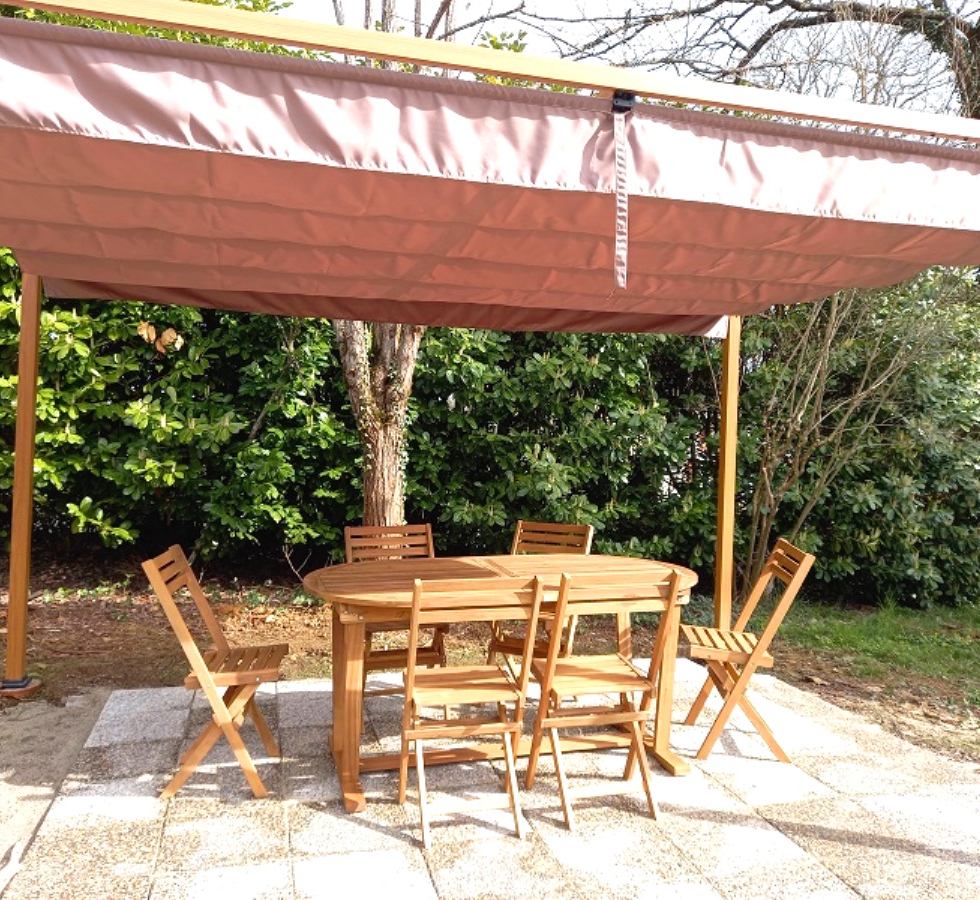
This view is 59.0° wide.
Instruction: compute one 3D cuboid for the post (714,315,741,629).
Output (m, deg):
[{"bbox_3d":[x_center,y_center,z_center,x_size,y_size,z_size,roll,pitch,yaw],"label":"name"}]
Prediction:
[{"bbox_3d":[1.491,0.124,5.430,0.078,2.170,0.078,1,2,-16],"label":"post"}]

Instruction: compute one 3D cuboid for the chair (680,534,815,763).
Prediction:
[{"bbox_3d":[1.065,0.823,3.694,0.462,0.870,0.415,1,2,5],"label":"chair"}]

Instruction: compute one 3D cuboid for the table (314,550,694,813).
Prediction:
[{"bbox_3d":[0.050,0.879,3.540,1.586,0.745,0.934,0,2,-16],"label":"table"}]

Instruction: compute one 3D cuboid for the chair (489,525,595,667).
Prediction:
[{"bbox_3d":[0.216,0.800,4.130,0.415,0.870,0.462,2,2,29],"label":"chair"}]

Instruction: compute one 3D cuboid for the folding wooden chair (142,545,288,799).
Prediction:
[{"bbox_3d":[-1.017,0.813,3.288,0.462,0.870,0.415,0,2,-7],"label":"folding wooden chair"}]

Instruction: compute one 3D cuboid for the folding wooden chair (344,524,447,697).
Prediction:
[{"bbox_3d":[-0.417,0.799,3.958,0.415,0.870,0.462,0,2,-19],"label":"folding wooden chair"}]

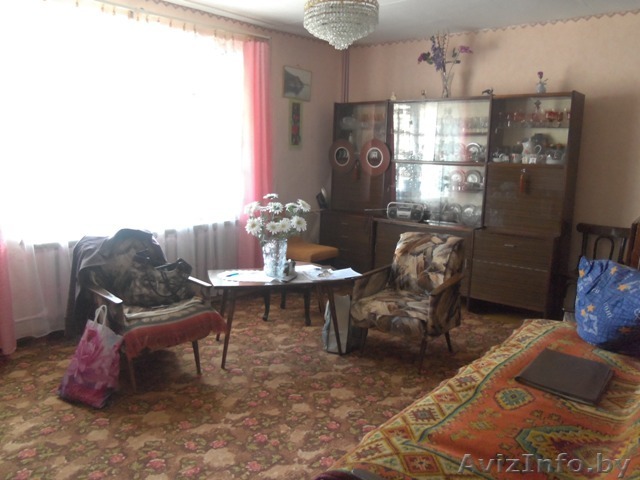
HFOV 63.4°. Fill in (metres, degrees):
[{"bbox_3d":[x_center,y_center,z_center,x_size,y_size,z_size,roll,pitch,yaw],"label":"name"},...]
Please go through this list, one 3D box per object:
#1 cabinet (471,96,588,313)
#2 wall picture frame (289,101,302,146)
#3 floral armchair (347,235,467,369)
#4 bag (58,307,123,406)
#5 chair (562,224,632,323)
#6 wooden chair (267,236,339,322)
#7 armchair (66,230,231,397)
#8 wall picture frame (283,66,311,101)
[{"bbox_3d":[1.761,-0.278,4.446,0.675,1.869,0.511,9,14,39],"label":"cabinet"},{"bbox_3d":[-0.239,-1.179,5.298,0.020,0.445,0.197,9,14,39],"label":"wall picture frame"},{"bbox_3d":[0.668,0.408,3.671,0.606,0.781,0.642,9,14,38],"label":"floral armchair"},{"bbox_3d":[-1.313,0.669,2.980,0.336,0.482,0.161,6,12,26],"label":"bag"},{"bbox_3d":[2.178,0.321,4.128,0.409,0.818,0.438,9,14,39],"label":"chair"},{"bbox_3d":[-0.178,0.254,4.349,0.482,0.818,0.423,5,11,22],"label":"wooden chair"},{"bbox_3d":[-1.119,0.427,3.431,0.628,0.796,0.788,-9,14,-40],"label":"armchair"},{"bbox_3d":[-0.214,-1.575,5.249,0.020,0.296,0.409,9,14,39],"label":"wall picture frame"}]

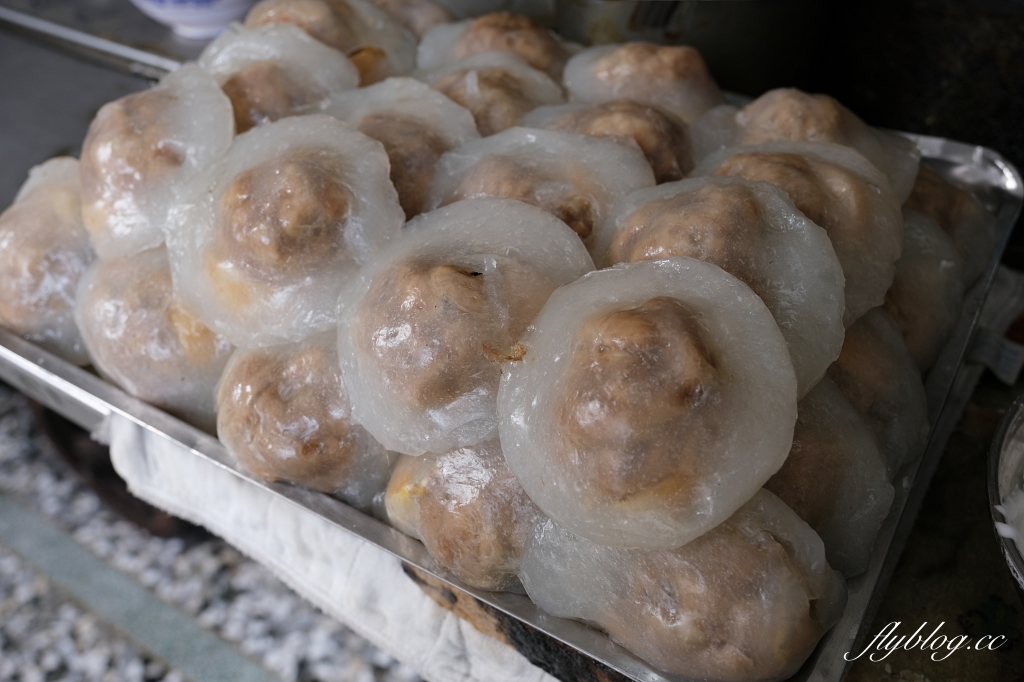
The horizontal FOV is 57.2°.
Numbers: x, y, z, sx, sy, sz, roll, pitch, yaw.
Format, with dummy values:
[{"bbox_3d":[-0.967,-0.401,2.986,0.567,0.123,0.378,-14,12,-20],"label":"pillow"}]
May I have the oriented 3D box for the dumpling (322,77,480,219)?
[{"bbox_3d":[-0.053,-0.091,0.455,0.085,0.042,0.085,1,78,-3],"label":"dumpling"}]

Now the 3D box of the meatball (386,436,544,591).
[{"bbox_3d":[-0.016,0.053,0.331,0.063,0.048,0.063,-3,52,4],"label":"meatball"}]

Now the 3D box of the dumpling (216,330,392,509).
[{"bbox_3d":[-0.090,0.023,0.405,0.084,0.050,0.084,6,52,0],"label":"dumpling"}]

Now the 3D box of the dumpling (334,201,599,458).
[{"bbox_3d":[-0.017,-0.005,0.300,0.086,0.086,0.042,-4,-6,8],"label":"dumpling"}]

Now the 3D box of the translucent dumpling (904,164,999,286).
[{"bbox_3d":[0.204,-0.058,0.455,0.084,0.042,0.084,4,55,-8],"label":"translucent dumpling"}]

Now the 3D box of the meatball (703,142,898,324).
[{"bbox_3d":[0.110,-0.048,0.358,0.080,0.042,0.080,5,64,16],"label":"meatball"}]

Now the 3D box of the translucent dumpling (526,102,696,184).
[{"bbox_3d":[0.044,-0.093,0.425,0.075,0.043,0.075,4,44,5],"label":"translucent dumpling"}]

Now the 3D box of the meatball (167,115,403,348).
[{"bbox_3d":[-0.079,-0.041,0.322,0.083,0.083,0.042,-6,-7,-9],"label":"meatball"}]

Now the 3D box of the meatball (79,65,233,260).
[{"bbox_3d":[-0.157,-0.080,0.405,0.086,0.042,0.086,-9,75,19],"label":"meatball"}]

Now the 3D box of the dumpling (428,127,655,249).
[{"bbox_3d":[0.011,-0.057,0.340,0.082,0.042,0.082,1,67,2],"label":"dumpling"}]

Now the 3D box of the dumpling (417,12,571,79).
[{"bbox_3d":[-0.009,-0.159,0.500,0.079,0.043,0.079,-1,41,-1],"label":"dumpling"}]

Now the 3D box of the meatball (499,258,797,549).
[{"bbox_3d":[0.035,0.014,0.249,0.083,0.042,0.083,-2,79,10],"label":"meatball"}]

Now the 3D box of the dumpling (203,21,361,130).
[{"bbox_3d":[-0.122,-0.131,0.480,0.085,0.042,0.085,-2,75,5],"label":"dumpling"}]

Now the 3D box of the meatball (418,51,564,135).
[{"bbox_3d":[-0.012,-0.130,0.515,0.085,0.042,0.085,0,66,0],"label":"meatball"}]

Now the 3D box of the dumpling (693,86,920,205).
[{"bbox_3d":[0.126,-0.081,0.400,0.094,0.043,0.088,0,41,0],"label":"dumpling"}]

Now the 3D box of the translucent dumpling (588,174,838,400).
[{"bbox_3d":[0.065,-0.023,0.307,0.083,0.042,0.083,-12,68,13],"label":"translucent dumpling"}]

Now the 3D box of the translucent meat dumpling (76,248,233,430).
[{"bbox_3d":[-0.156,-0.010,0.398,0.075,0.047,0.075,-1,68,2],"label":"translucent meat dumpling"}]

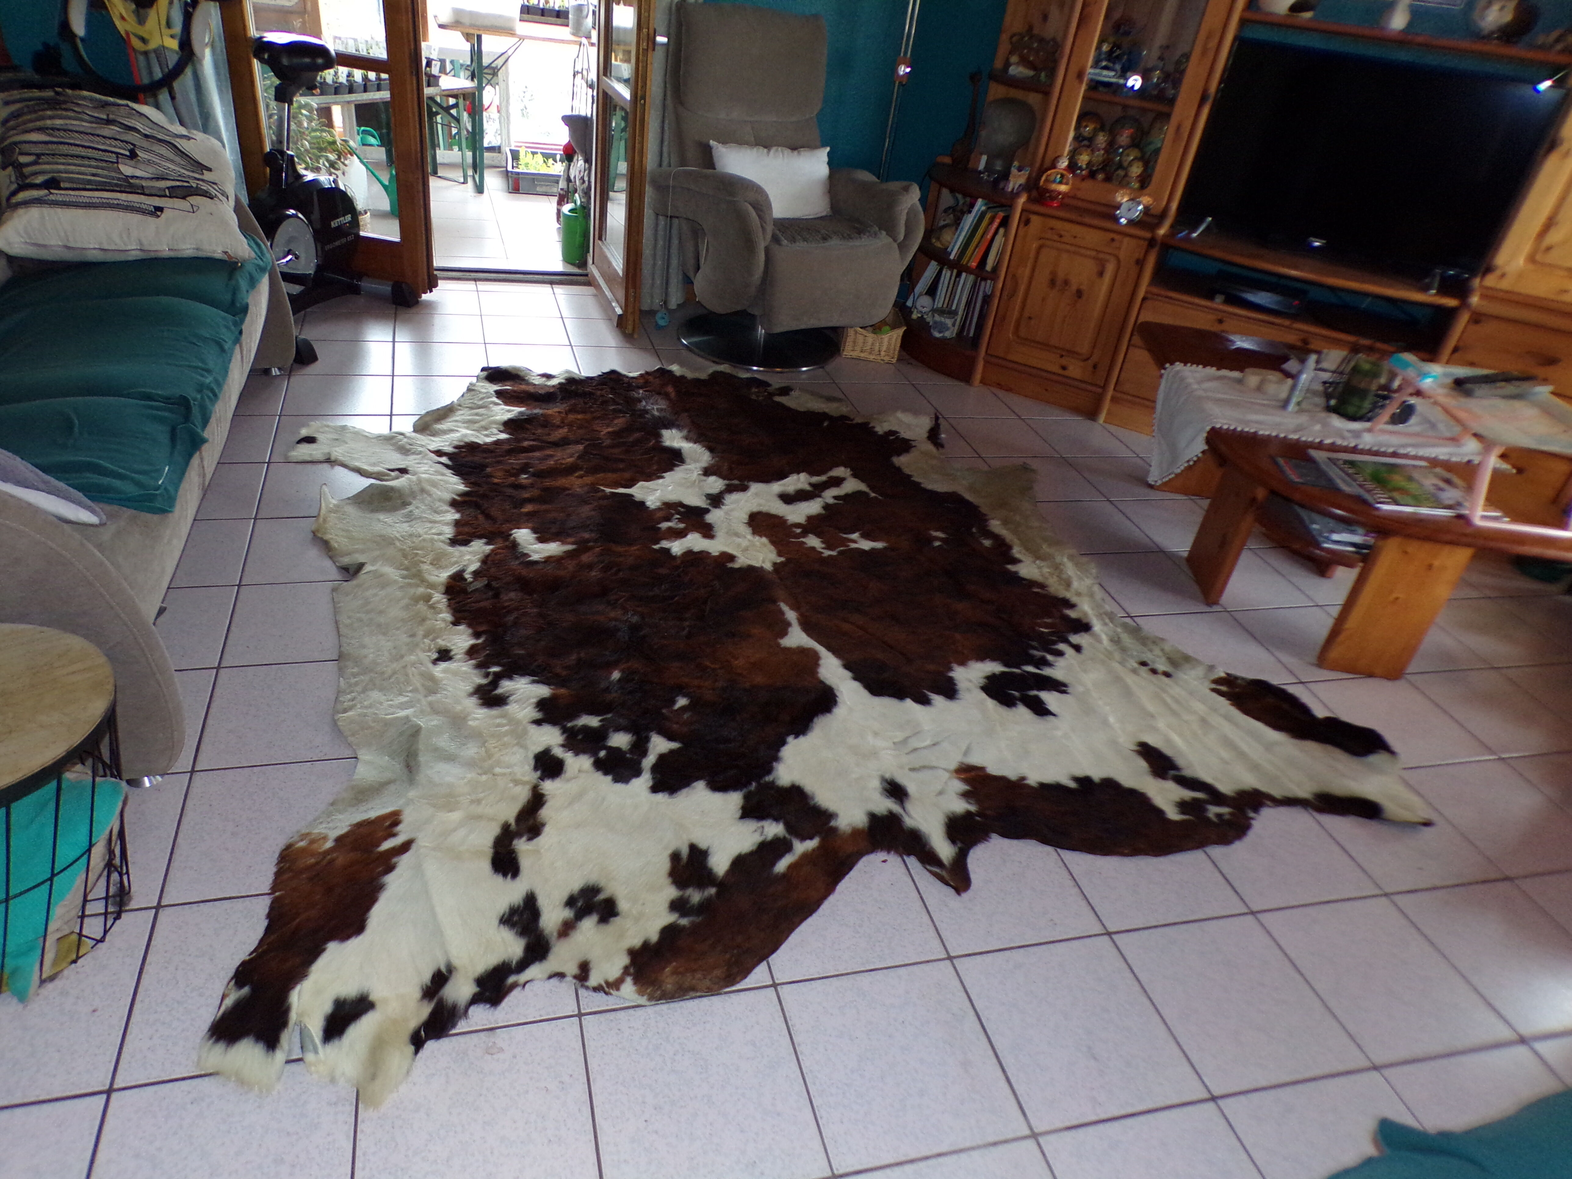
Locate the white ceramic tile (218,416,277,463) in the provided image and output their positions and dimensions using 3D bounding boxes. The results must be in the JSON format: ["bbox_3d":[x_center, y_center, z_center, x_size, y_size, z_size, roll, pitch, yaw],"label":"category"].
[{"bbox_3d":[-1.592,-0.417,3.043,0.303,0.012,0.310,-2,33,-17],"label":"white ceramic tile"}]

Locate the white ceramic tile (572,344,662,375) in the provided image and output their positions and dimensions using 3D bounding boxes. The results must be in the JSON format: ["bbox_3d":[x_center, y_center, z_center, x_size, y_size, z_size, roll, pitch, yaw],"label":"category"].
[{"bbox_3d":[-0.589,-0.799,3.874,0.300,0.010,0.307,-2,33,-17],"label":"white ceramic tile"}]

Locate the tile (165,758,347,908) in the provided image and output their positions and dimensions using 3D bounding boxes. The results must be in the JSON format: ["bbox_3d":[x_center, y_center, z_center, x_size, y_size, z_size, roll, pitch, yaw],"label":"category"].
[{"bbox_3d":[-0.869,0.406,1.859,0.300,0.010,0.307,-2,33,-17],"label":"tile"}]

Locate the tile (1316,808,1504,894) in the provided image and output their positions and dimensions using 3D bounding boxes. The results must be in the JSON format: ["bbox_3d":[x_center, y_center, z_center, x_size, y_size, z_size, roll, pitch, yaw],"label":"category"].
[{"bbox_3d":[1.241,0.487,2.231,0.300,0.010,0.306,-2,33,-17],"label":"tile"}]

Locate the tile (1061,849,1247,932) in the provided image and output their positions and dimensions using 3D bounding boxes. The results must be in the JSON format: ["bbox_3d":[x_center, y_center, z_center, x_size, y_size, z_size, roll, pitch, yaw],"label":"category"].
[{"bbox_3d":[0.659,0.509,2.049,0.300,0.010,0.306,-2,33,-17],"label":"tile"}]

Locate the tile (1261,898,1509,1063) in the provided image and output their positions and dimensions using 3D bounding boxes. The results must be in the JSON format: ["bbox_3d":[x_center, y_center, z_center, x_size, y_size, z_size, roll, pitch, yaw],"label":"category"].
[{"bbox_3d":[1.032,0.663,1.888,0.300,0.010,0.306,-2,33,-17],"label":"tile"}]

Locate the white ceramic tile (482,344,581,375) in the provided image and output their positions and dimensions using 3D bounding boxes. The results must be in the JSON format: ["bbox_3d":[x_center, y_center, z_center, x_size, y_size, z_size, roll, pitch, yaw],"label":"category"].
[{"bbox_3d":[-0.877,-0.785,3.780,0.300,0.010,0.306,-2,33,-17],"label":"white ceramic tile"}]

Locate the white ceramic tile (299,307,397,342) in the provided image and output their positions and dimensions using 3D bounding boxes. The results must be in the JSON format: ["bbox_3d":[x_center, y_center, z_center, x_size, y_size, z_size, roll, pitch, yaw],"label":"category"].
[{"bbox_3d":[-1.538,-0.927,3.852,0.300,0.010,0.306,-2,33,-17],"label":"white ceramic tile"}]

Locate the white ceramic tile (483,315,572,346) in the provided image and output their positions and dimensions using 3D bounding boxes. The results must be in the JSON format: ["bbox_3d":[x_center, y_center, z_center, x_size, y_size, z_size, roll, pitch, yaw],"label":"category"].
[{"bbox_3d":[-0.963,-0.953,4.034,0.300,0.010,0.307,-2,33,-17],"label":"white ceramic tile"}]

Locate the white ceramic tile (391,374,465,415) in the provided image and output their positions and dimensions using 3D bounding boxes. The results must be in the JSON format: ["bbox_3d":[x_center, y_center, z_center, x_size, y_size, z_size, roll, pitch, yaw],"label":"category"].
[{"bbox_3d":[-1.092,-0.611,3.474,0.303,0.012,0.310,-2,33,-17],"label":"white ceramic tile"}]

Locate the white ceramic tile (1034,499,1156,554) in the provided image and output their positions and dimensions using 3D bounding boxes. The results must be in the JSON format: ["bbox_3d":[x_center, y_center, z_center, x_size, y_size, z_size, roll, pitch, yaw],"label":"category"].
[{"bbox_3d":[0.904,-0.182,3.231,0.300,0.010,0.307,-2,33,-17],"label":"white ceramic tile"}]

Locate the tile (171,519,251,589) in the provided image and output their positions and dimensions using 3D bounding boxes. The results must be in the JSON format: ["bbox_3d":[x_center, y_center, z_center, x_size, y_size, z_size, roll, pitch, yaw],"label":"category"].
[{"bbox_3d":[-1.411,-0.082,2.519,0.300,0.010,0.307,-2,33,-17],"label":"tile"}]

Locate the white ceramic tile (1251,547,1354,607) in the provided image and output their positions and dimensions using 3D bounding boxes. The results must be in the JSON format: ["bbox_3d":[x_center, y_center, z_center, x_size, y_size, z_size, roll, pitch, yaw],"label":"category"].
[{"bbox_3d":[1.584,-0.038,3.189,0.303,0.012,0.310,-2,33,-17],"label":"white ceramic tile"}]

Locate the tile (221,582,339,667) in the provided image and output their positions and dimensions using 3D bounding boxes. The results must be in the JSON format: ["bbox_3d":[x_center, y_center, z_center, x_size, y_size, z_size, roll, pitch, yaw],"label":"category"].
[{"bbox_3d":[-1.035,0.072,2.354,0.300,0.010,0.306,-2,33,-17],"label":"tile"}]

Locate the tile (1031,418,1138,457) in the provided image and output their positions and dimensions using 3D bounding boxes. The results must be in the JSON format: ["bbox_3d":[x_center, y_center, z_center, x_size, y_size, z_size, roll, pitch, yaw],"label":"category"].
[{"bbox_3d":[1.028,-0.525,3.813,0.300,0.010,0.306,-2,33,-17],"label":"tile"}]

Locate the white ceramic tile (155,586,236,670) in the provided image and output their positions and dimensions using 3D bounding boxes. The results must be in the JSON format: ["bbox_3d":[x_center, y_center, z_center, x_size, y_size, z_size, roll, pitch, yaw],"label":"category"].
[{"bbox_3d":[-1.323,0.084,2.265,0.300,0.010,0.306,-2,33,-17],"label":"white ceramic tile"}]

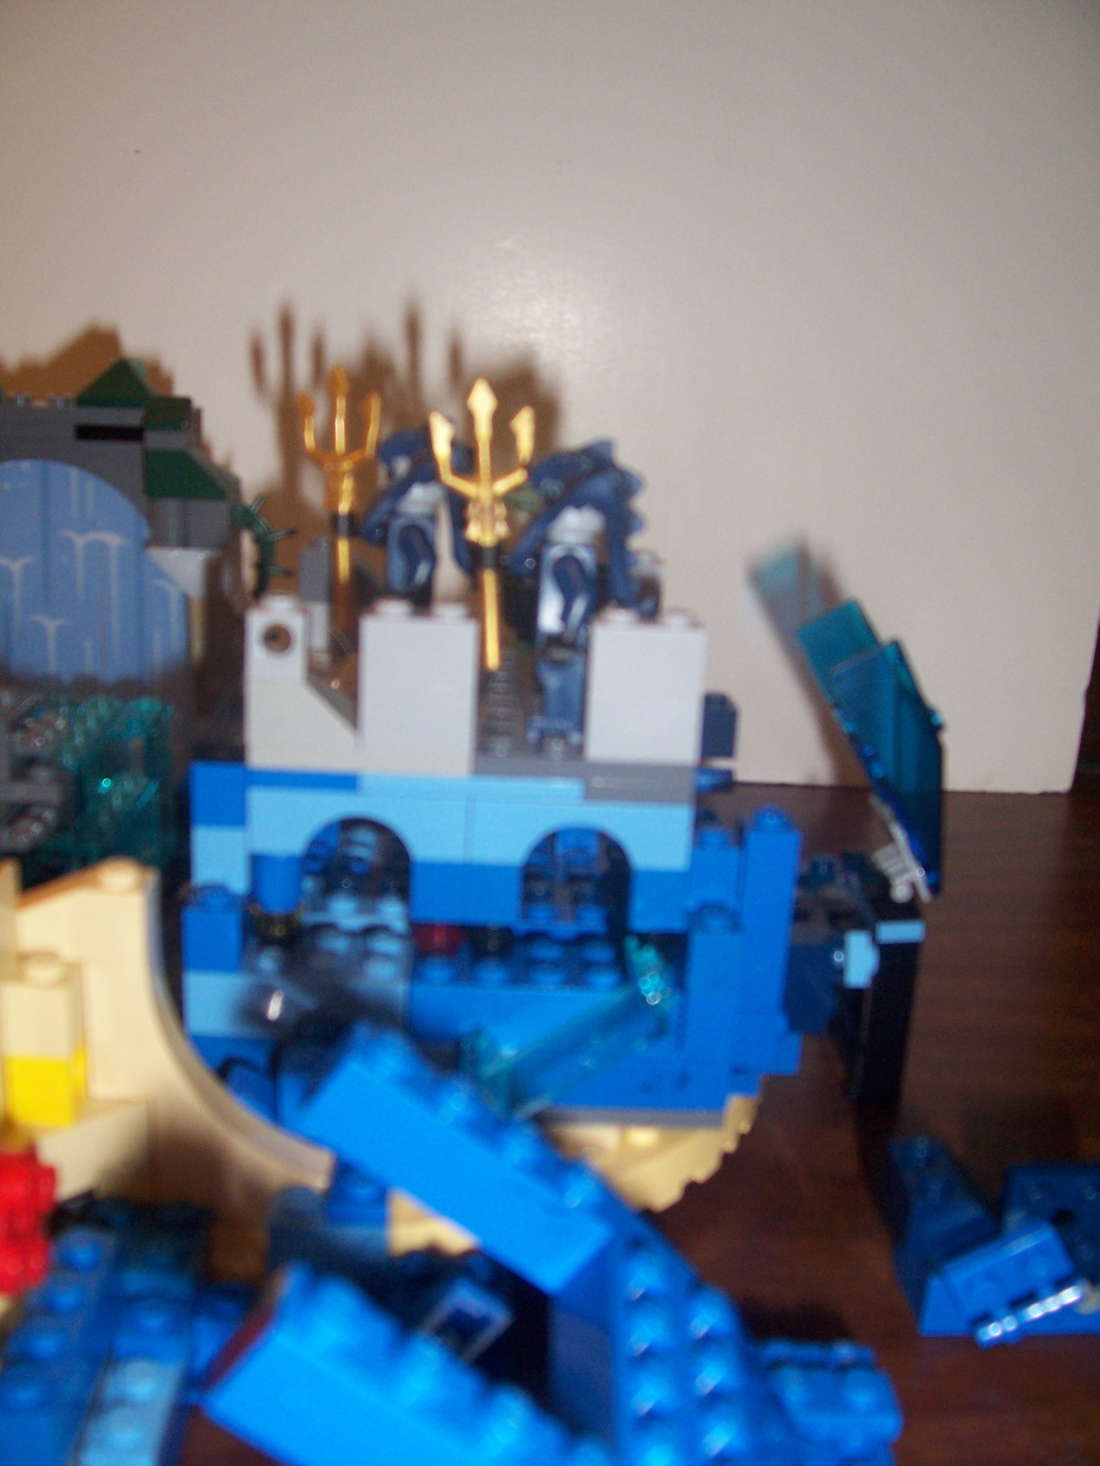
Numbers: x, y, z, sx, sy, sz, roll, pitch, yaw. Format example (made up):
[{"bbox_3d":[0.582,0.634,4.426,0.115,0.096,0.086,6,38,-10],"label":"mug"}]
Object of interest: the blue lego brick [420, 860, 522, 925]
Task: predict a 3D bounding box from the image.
[{"bbox_3d":[-0.012,0.022,0.213,0.016,0.010,0.008,2,15,-1],"label":"blue lego brick"}]

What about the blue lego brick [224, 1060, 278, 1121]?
[{"bbox_3d":[-0.040,0.049,0.204,0.008,0.010,0.008,2,15,-1],"label":"blue lego brick"}]

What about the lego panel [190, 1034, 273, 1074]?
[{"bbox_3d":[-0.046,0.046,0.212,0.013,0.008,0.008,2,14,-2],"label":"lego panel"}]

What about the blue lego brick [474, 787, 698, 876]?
[{"bbox_3d":[0.004,0.013,0.211,0.032,0.011,0.008,2,14,-2],"label":"blue lego brick"}]

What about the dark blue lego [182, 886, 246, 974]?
[{"bbox_3d":[-0.047,0.028,0.206,0.008,0.011,0.008,2,15,-1],"label":"dark blue lego"}]

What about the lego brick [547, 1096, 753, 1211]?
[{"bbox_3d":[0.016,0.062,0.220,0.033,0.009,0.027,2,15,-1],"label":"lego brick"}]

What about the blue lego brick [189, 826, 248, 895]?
[{"bbox_3d":[-0.048,0.017,0.212,0.008,0.010,0.008,2,14,-2],"label":"blue lego brick"}]

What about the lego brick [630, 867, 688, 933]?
[{"bbox_3d":[0.016,0.023,0.214,0.008,0.010,0.008,2,15,-1],"label":"lego brick"}]

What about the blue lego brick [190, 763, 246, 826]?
[{"bbox_3d":[-0.047,0.008,0.209,0.008,0.010,0.008,2,15,-1],"label":"blue lego brick"}]

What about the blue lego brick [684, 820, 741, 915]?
[{"bbox_3d":[0.024,0.021,0.223,0.008,0.011,0.008,2,14,-2],"label":"blue lego brick"}]

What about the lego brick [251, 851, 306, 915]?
[{"bbox_3d":[-0.040,0.021,0.212,0.008,0.010,0.008,2,14,-2],"label":"lego brick"}]

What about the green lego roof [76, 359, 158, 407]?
[{"bbox_3d":[-0.088,-0.071,0.294,0.016,0.010,0.009,2,14,-2],"label":"green lego roof"}]

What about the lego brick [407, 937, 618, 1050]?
[{"bbox_3d":[-0.005,0.038,0.214,0.032,0.011,0.016,2,14,-2],"label":"lego brick"}]

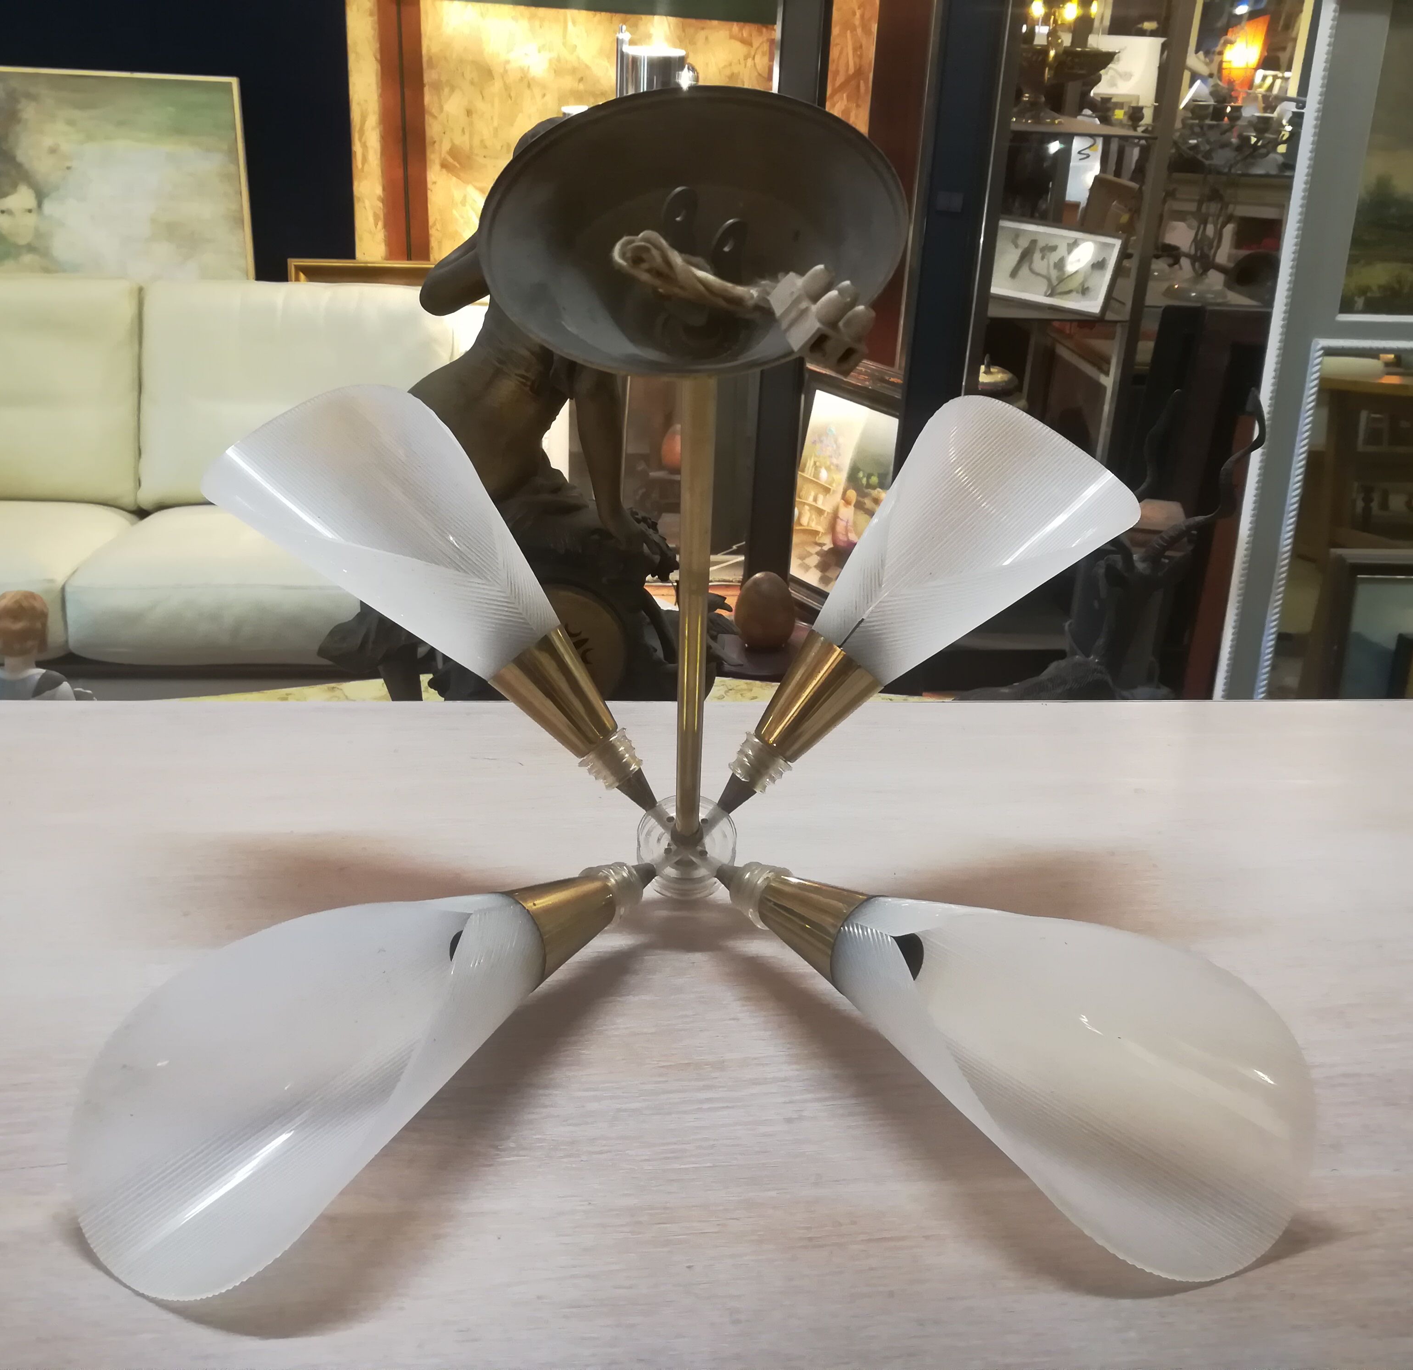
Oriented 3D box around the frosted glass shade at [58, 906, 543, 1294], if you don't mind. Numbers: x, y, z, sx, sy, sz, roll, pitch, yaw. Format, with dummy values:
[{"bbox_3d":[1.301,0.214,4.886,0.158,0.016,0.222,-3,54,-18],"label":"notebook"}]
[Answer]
[{"bbox_3d":[-0.160,0.164,0.606,0.126,0.106,0.214,41,34,20],"label":"frosted glass shade"}]

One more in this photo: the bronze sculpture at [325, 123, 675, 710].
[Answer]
[{"bbox_3d":[-0.179,-0.231,1.310,0.380,0.570,0.240,6,23,7],"label":"bronze sculpture"}]

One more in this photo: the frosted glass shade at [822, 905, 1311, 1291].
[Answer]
[{"bbox_3d":[0.145,0.165,0.612,0.126,0.106,0.214,-41,35,-22],"label":"frosted glass shade"}]

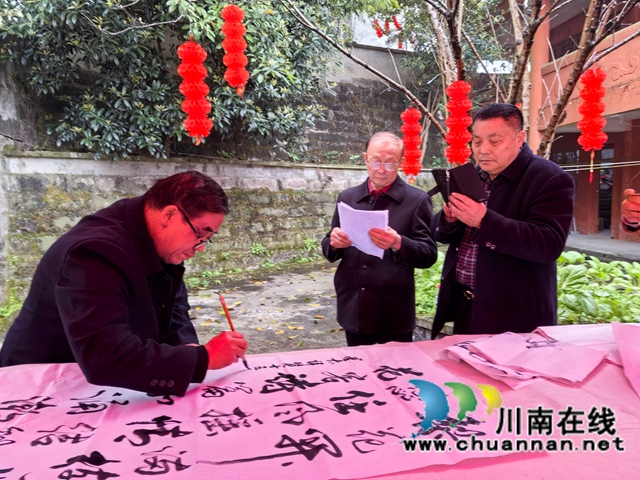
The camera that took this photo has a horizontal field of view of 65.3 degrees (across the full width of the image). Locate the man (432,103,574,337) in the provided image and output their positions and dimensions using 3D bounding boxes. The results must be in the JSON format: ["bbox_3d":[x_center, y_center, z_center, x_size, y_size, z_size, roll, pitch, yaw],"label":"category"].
[{"bbox_3d":[0.685,0.330,1.920,0.500,1.670,0.580,-4,7,-38],"label":"man"}]

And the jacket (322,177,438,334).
[{"bbox_3d":[0.280,0.070,2.360,0.560,0.750,0.410,2,6,22],"label":"jacket"}]

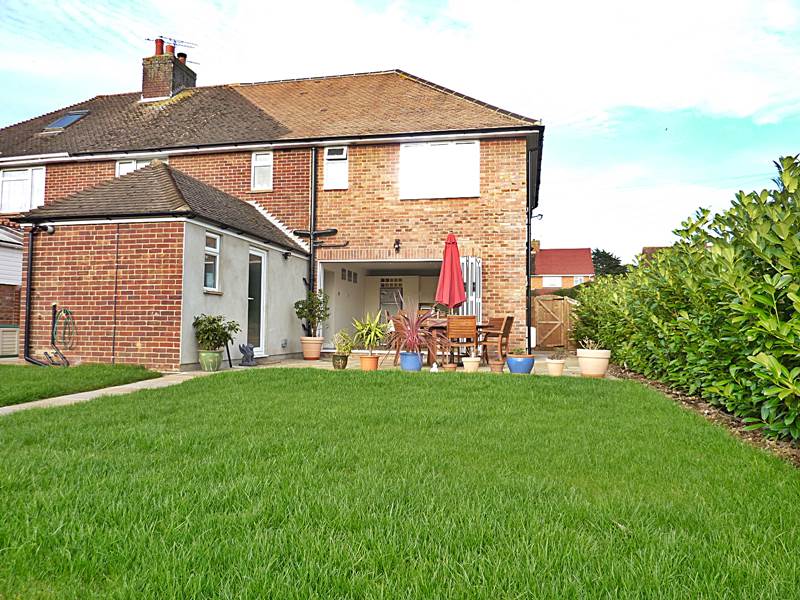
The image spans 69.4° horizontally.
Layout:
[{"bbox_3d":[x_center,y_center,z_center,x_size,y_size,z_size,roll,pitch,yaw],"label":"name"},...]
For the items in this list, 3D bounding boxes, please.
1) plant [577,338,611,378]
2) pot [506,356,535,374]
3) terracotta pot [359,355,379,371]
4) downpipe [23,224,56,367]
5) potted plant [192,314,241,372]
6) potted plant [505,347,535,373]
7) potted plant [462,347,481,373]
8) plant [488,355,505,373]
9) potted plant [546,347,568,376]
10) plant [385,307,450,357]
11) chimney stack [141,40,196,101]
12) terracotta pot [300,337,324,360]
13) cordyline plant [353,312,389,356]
[{"bbox_3d":[2.773,0.819,8.254,0.480,0.538,0.480,0,-3,12],"label":"plant"},{"bbox_3d":[1.780,0.950,8.507,0.410,0.277,0.410,0,-3,12],"label":"pot"},{"bbox_3d":[-0.454,0.957,8.686,0.280,0.222,0.280,1,-3,0],"label":"terracotta pot"},{"bbox_3d":[-5.453,-0.089,8.757,0.482,2.170,0.150,0,-3,12],"label":"downpipe"},{"bbox_3d":[-2.652,0.625,8.350,0.680,0.831,0.620,0,-3,12],"label":"potted plant"},{"bbox_3d":[1.773,0.905,8.500,0.404,0.368,0.410,0,-3,12],"label":"potted plant"},{"bbox_3d":[1.069,0.890,8.630,0.265,0.390,0.265,0,-3,12],"label":"potted plant"},{"bbox_3d":[1.441,0.954,8.607,0.225,0.269,0.225,0,-3,12],"label":"plant"},{"bbox_3d":[2.213,0.871,8.120,0.303,0.408,0.290,0,-3,12],"label":"potted plant"},{"bbox_3d":[0.263,0.459,8.700,0.974,0.783,0.900,0,-3,12],"label":"plant"},{"bbox_3d":[-7.334,-7.127,18.479,1.060,1.940,1.280,0,-3,12],"label":"chimney stack"},{"bbox_3d":[-1.731,0.963,11.461,0.460,0.455,0.460,1,-3,0],"label":"terracotta pot"},{"bbox_3d":[-0.447,0.522,8.750,0.534,0.666,0.520,1,-3,0],"label":"cordyline plant"}]

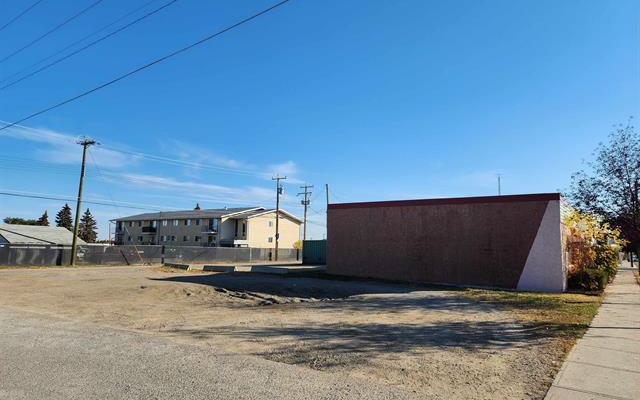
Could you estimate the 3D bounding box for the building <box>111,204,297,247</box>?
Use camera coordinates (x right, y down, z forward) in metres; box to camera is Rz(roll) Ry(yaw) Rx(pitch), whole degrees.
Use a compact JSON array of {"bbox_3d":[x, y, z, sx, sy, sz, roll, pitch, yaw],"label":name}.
[{"bbox_3d":[-21.689,5.784,80.528,32.000,8.050,16.500,-3,-7,33],"label":"building"}]

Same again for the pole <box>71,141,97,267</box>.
[{"bbox_3d":[-18.446,0.027,32.646,2.000,9.860,0.500,-4,-8,38],"label":"pole"}]

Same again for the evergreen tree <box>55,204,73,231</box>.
[{"bbox_3d":[-48.295,5.094,79.831,3.600,8.540,3.600,1,-6,0],"label":"evergreen tree"}]

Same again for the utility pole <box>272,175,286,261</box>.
[{"bbox_3d":[-4.801,1.983,48.046,1.900,9.730,0.500,-4,-8,38],"label":"utility pole"}]

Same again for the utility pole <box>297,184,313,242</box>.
[{"bbox_3d":[-1.927,2.789,58.020,2.100,9.900,0.600,-4,-8,38],"label":"utility pole"}]

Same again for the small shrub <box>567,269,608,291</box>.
[{"bbox_3d":[10.721,3.174,16.978,1.350,0.880,1.200,-4,-8,38],"label":"small shrub"}]

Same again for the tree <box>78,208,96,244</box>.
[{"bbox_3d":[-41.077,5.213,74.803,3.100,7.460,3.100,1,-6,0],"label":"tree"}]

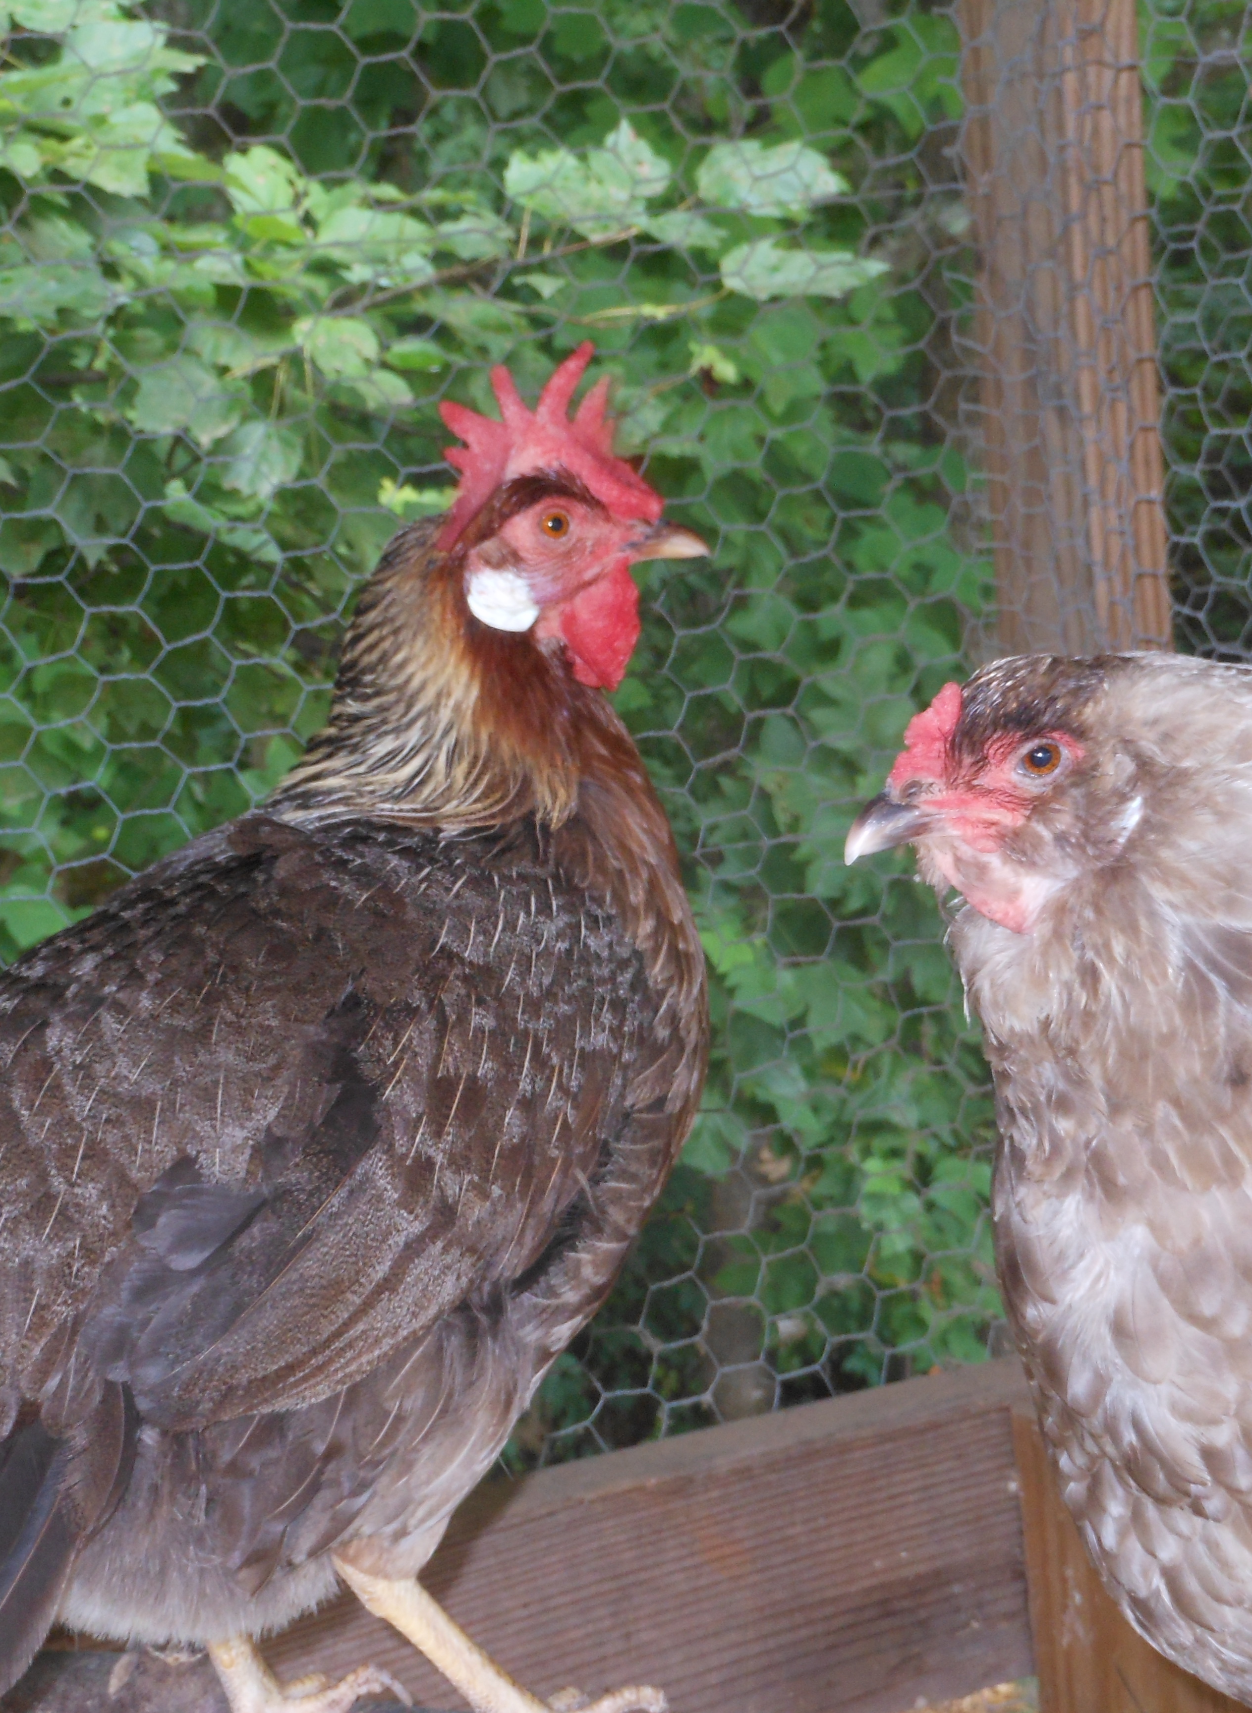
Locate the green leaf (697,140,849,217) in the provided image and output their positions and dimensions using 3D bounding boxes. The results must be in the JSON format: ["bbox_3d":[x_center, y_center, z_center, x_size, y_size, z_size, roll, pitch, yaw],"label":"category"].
[{"bbox_3d":[0.074,-0.343,1.500,0.073,0.012,0.065,-5,35,0],"label":"green leaf"}]

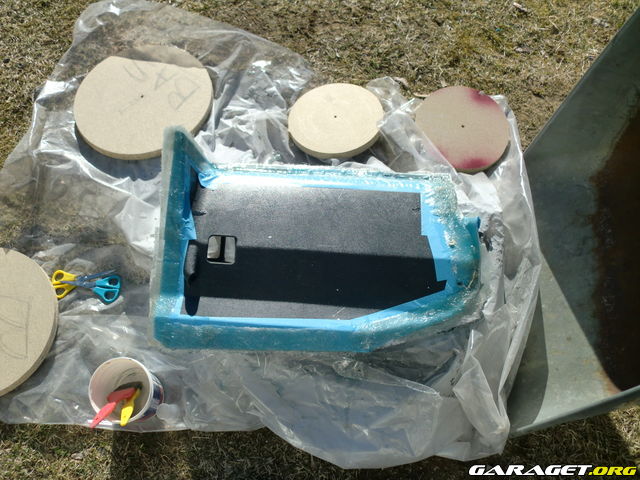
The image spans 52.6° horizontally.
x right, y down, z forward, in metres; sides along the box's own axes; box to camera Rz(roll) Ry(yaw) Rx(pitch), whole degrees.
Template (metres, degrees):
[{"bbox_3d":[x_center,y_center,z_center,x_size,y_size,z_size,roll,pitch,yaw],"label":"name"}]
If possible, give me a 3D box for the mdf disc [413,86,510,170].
[{"bbox_3d":[0.324,-0.250,1.479,0.218,0.022,0.218,2,65,-3],"label":"mdf disc"}]

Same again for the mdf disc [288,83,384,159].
[{"bbox_3d":[0.037,-0.279,1.505,0.216,0.023,0.216,-2,59,4],"label":"mdf disc"}]

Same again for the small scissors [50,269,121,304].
[{"bbox_3d":[-0.482,0.091,1.338,0.149,0.012,0.077,7,62,6],"label":"small scissors"}]

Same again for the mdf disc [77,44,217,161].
[{"bbox_3d":[-0.417,-0.332,1.544,0.330,0.024,0.330,-1,62,3],"label":"mdf disc"}]

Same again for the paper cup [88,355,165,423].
[{"bbox_3d":[-0.346,0.278,1.180,0.110,0.115,0.110,0,71,1],"label":"paper cup"}]

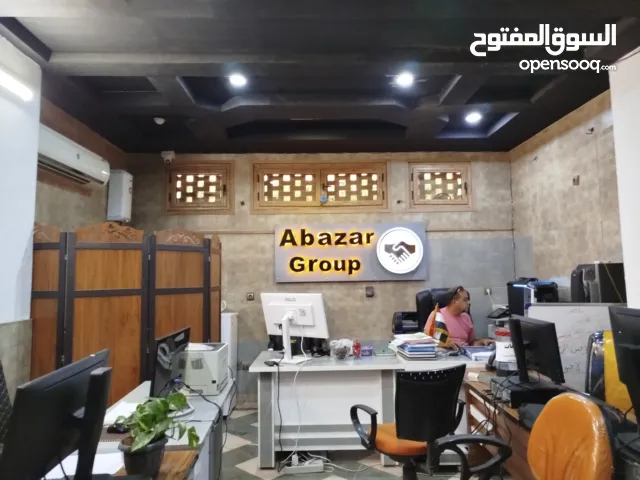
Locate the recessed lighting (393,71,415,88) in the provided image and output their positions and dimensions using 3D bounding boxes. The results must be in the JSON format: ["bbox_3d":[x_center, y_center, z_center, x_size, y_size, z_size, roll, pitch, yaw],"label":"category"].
[{"bbox_3d":[0.628,-1.208,3.328,0.140,0.040,0.140,-1,-5,-1],"label":"recessed lighting"}]

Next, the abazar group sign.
[{"bbox_3d":[0.352,0.134,4.960,1.680,0.655,0.060,-1,-5,-1],"label":"abazar group sign"}]

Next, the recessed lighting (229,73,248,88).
[{"bbox_3d":[-0.607,-1.196,3.309,0.140,0.040,0.140,-1,-5,-1],"label":"recessed lighting"}]

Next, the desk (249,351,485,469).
[{"bbox_3d":[0.385,1.346,3.659,1.830,0.760,0.710,-1,-5,-1],"label":"desk"}]

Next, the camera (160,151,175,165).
[{"bbox_3d":[-1.697,-0.920,4.949,0.140,0.160,0.160,0,-5,-10],"label":"camera"}]

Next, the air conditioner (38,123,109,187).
[{"bbox_3d":[-2.048,-0.656,3.564,0.220,0.310,1.100,-1,-5,-1],"label":"air conditioner"}]

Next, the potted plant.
[{"bbox_3d":[-0.591,0.707,1.614,0.260,0.270,0.250,-1,-5,-1],"label":"potted plant"}]

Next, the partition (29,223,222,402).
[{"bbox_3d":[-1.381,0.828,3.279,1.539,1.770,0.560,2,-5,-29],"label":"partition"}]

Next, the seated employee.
[{"bbox_3d":[1.337,1.104,4.132,0.600,1.300,0.750,2,-5,-26],"label":"seated employee"}]

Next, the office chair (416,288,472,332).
[{"bbox_3d":[1.331,1.147,4.399,0.660,1.260,0.700,2,-5,-25],"label":"office chair"}]

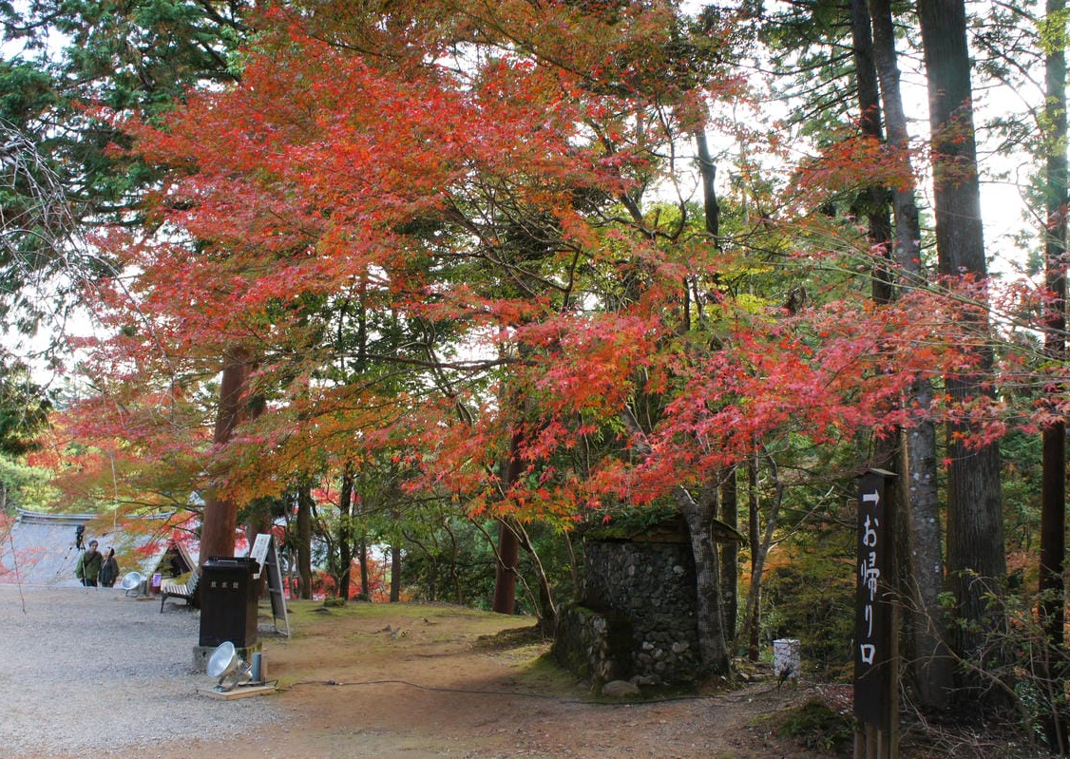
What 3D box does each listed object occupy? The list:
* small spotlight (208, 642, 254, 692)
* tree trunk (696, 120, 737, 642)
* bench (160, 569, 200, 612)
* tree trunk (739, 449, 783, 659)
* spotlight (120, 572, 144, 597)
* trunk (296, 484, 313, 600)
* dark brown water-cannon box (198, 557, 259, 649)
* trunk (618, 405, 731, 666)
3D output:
[{"bbox_3d":[-3.224,3.038,9.050,0.420,0.500,0.470,-7,-11,38],"label":"small spotlight"},{"bbox_3d":[2.479,0.017,11.765,0.380,7.300,0.350,0,-9,0],"label":"tree trunk"},{"bbox_3d":[-7.057,4.144,17.008,0.680,0.780,1.700,4,-10,-23],"label":"bench"},{"bbox_3d":[2.838,2.259,10.750,0.520,2.600,0.400,0,-9,0],"label":"tree trunk"},{"bbox_3d":[-8.248,4.202,17.500,0.420,0.480,0.460,-3,-9,20],"label":"spotlight"},{"bbox_3d":[-4.869,3.468,18.291,0.360,2.470,0.330,0,-9,0],"label":"trunk"},{"bbox_3d":[-3.749,2.759,10.597,0.600,1.030,0.380,-2,-9,10],"label":"dark brown water-cannon box"},{"bbox_3d":[1.625,1.877,10.050,1.200,3.150,0.550,0,-9,0],"label":"trunk"}]

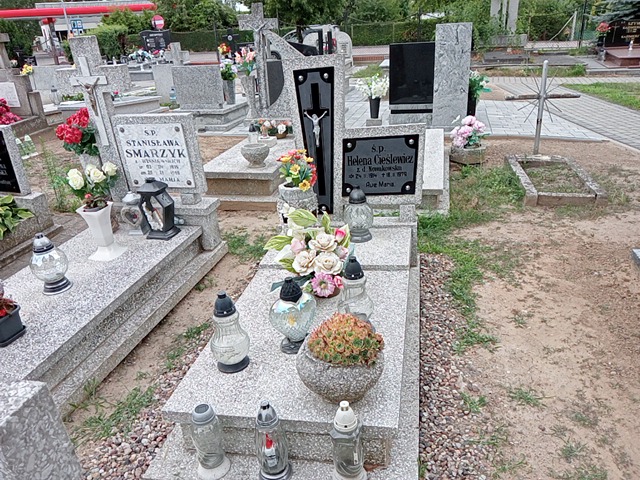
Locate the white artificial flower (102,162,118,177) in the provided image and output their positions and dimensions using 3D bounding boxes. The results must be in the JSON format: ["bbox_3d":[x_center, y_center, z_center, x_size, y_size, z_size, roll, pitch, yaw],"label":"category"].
[{"bbox_3d":[-1.192,-0.405,2.966,0.086,0.078,0.078,-13,9,-20],"label":"white artificial flower"}]

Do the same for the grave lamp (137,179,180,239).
[{"bbox_3d":[-0.984,-0.201,3.152,0.176,0.363,0.171,0,22,12],"label":"grave lamp"}]

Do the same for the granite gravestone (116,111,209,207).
[{"bbox_3d":[-1.077,-0.547,3.497,0.530,0.588,0.106,2,21,14],"label":"granite gravestone"}]

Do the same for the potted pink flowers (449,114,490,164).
[{"bbox_3d":[1.588,-1.075,5.536,0.418,0.473,0.396,0,22,12],"label":"potted pink flowers"}]

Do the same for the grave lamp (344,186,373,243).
[{"bbox_3d":[0.224,-0.151,2.974,0.163,0.300,0.163,-2,20,4],"label":"grave lamp"}]

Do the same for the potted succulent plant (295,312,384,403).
[{"bbox_3d":[0.064,0.373,1.676,0.283,0.271,0.283,-3,20,1],"label":"potted succulent plant"}]

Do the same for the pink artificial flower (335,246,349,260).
[{"bbox_3d":[0.097,0.060,2.341,0.065,0.064,0.064,-3,20,2],"label":"pink artificial flower"}]

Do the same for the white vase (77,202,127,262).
[{"bbox_3d":[-1.285,-0.061,3.033,0.195,0.298,0.195,0,23,11],"label":"white vase"}]

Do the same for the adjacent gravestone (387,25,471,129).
[{"bbox_3d":[1.472,-2.239,7.121,1.075,1.300,0.176,3,23,17],"label":"adjacent gravestone"}]

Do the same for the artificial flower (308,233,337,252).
[{"bbox_3d":[0.011,0.010,2.362,0.128,0.090,0.111,-3,20,0],"label":"artificial flower"}]

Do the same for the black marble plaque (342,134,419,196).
[{"bbox_3d":[0.344,-0.423,2.982,0.425,0.343,0.020,-2,21,7],"label":"black marble plaque"}]

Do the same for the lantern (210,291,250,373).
[{"bbox_3d":[-0.326,0.318,1.867,0.145,0.301,0.145,0,22,12],"label":"lantern"}]

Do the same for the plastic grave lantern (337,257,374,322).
[{"bbox_3d":[0.142,0.210,2.042,0.145,0.306,0.145,0,22,12],"label":"plastic grave lantern"}]

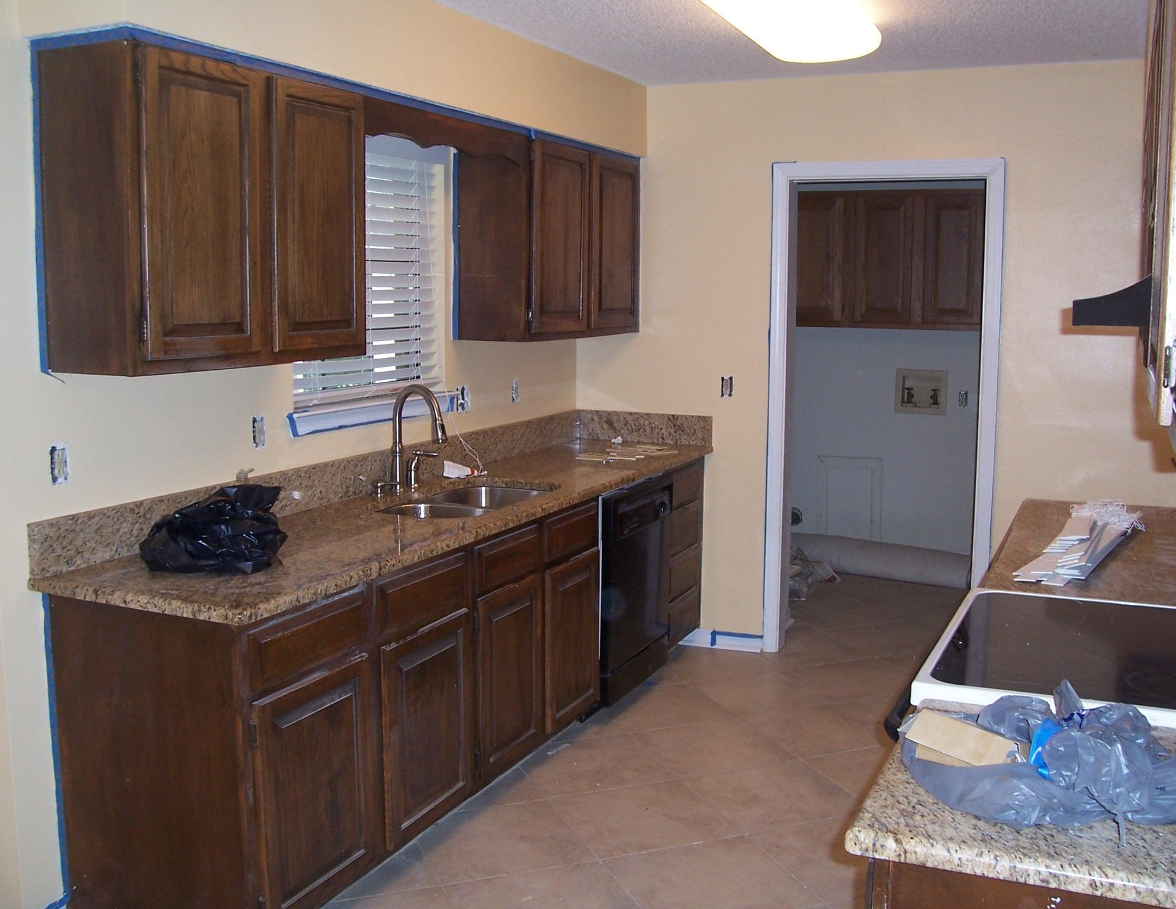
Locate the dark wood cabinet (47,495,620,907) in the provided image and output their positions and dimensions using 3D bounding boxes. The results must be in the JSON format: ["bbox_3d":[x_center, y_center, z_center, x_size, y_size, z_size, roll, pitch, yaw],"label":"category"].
[{"bbox_3d":[-0.636,0.656,3.562,0.615,0.852,1.901,4,8,25],"label":"dark wood cabinet"}]

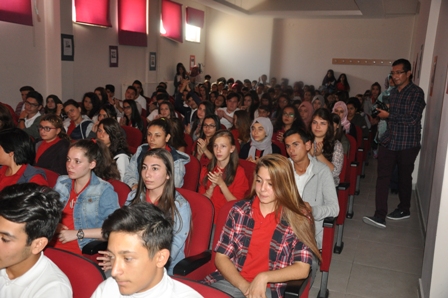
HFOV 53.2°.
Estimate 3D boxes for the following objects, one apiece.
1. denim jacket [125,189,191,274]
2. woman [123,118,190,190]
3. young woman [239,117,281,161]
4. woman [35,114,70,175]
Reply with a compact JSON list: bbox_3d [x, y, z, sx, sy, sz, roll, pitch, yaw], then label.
[{"bbox_3d":[-0.414,0.489,2.765,0.473,0.532,0.404,6,12,20],"label":"denim jacket"},{"bbox_3d":[-0.617,0.370,3.545,0.500,1.178,0.780,6,9,24],"label":"woman"},{"bbox_3d":[0.308,0.258,4.505,0.492,1.152,0.690,6,12,20],"label":"young woman"},{"bbox_3d":[-1.630,0.290,3.933,0.470,1.150,0.760,7,9,30],"label":"woman"}]

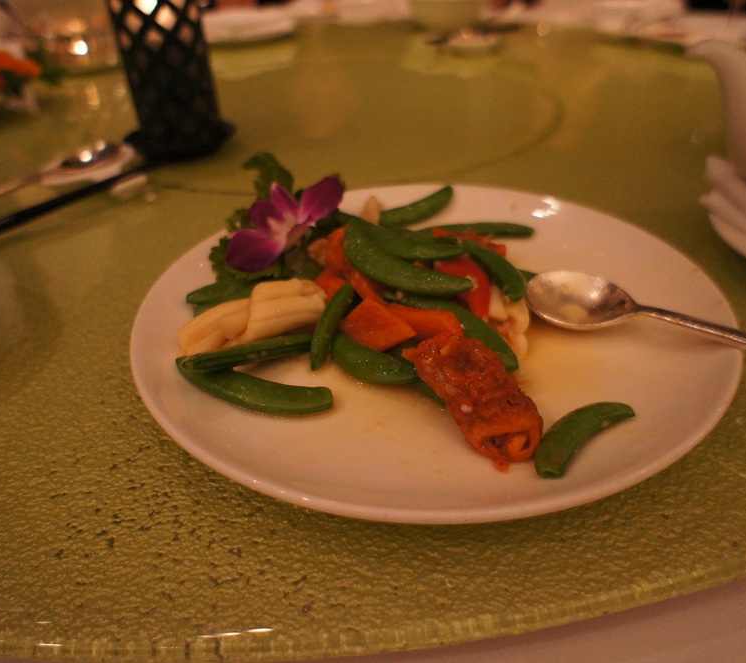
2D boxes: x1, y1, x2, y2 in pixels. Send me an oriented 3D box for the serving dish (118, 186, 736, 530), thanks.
[{"bbox_3d":[0.026,-0.007,0.323,0.270,0.028,0.270,-2,35,1],"label":"serving dish"}]

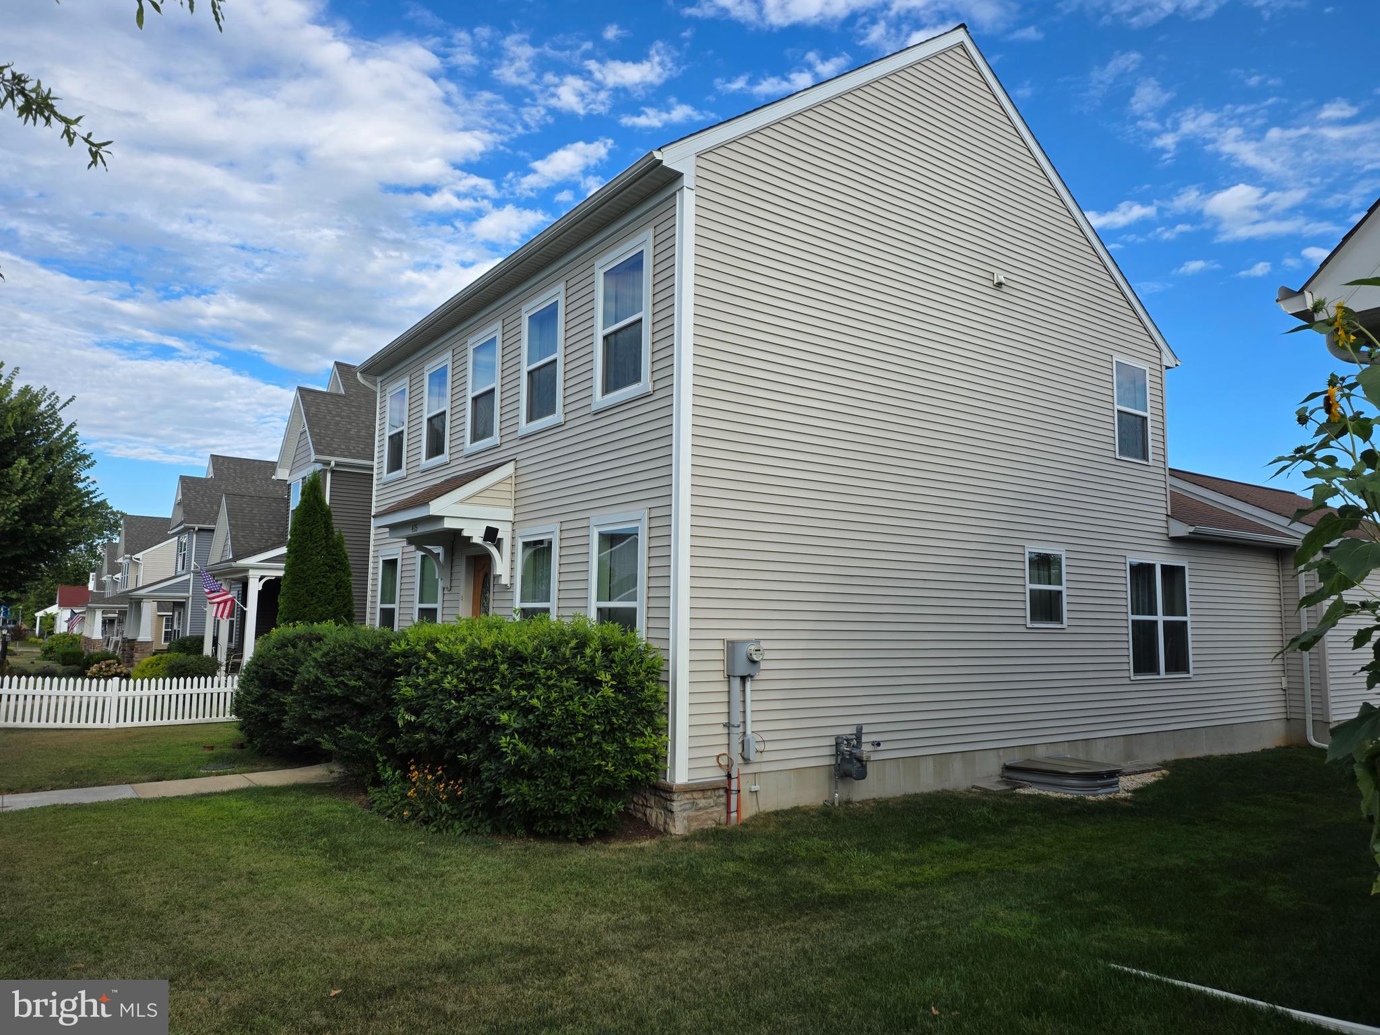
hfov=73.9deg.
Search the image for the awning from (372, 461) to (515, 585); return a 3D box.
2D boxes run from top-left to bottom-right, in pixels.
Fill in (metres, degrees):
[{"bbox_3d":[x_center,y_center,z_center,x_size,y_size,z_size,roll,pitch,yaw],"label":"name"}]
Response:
[{"bbox_3d":[-3.474,0.148,12.751,1.130,1.690,2.400,5,-8,-35],"label":"awning"}]

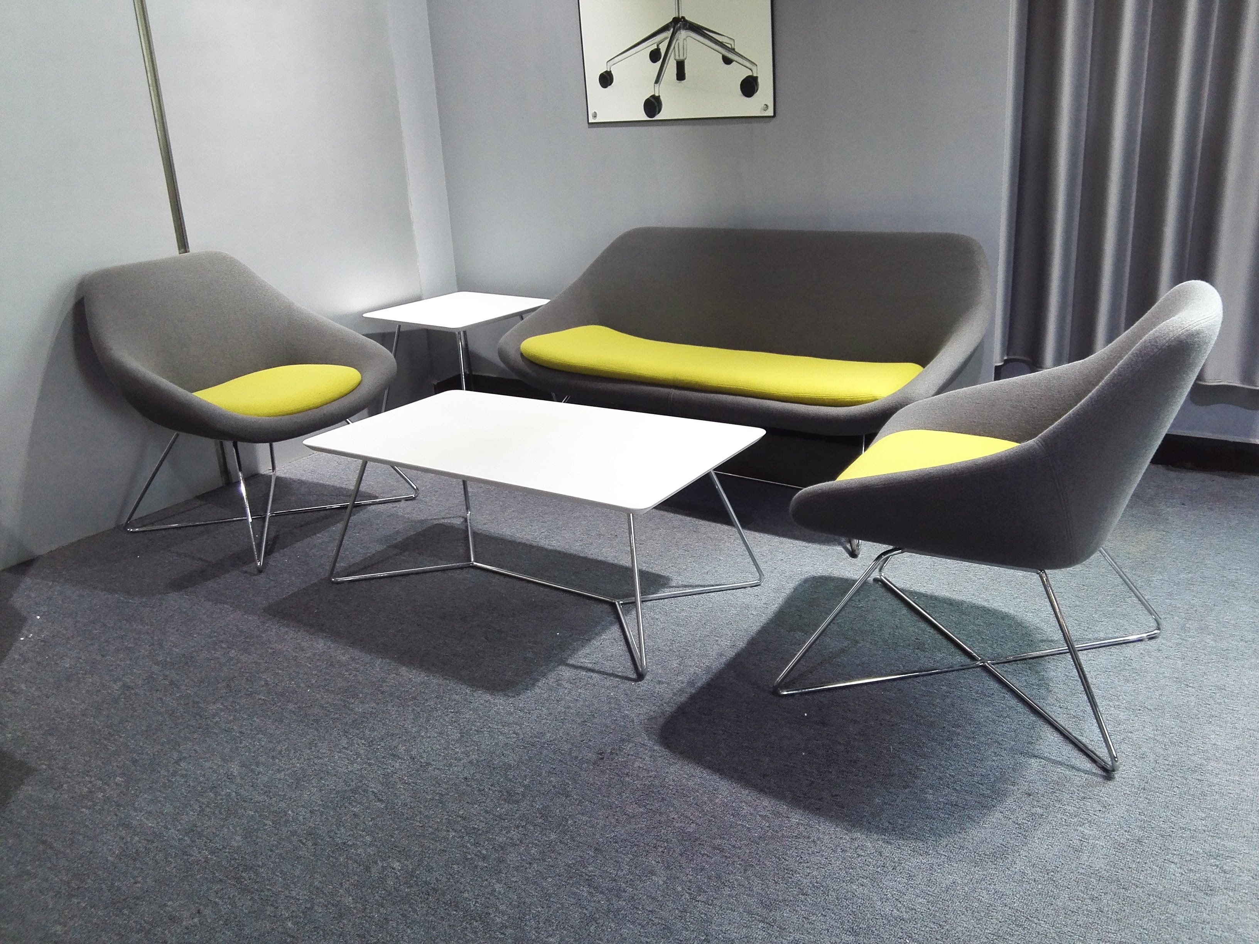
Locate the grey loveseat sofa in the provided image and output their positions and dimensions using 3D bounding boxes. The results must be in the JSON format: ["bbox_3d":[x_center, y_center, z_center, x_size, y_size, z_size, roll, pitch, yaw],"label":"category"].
[{"bbox_3d":[0.323,-0.331,3.297,1.572,0.786,0.756,12,24,36],"label":"grey loveseat sofa"}]

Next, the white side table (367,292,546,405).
[{"bbox_3d":[-0.637,-0.398,4.091,0.534,0.479,0.534,12,24,36],"label":"white side table"}]

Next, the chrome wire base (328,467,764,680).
[{"bbox_3d":[-0.241,0.111,2.742,1.030,0.383,0.569,10,23,32],"label":"chrome wire base"}]

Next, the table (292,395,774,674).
[{"bbox_3d":[-0.241,0.101,2.738,1.066,0.404,0.585,10,23,32],"label":"table"}]

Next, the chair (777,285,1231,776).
[{"bbox_3d":[0.739,0.029,2.191,0.750,0.806,0.756,9,23,30],"label":"chair"}]

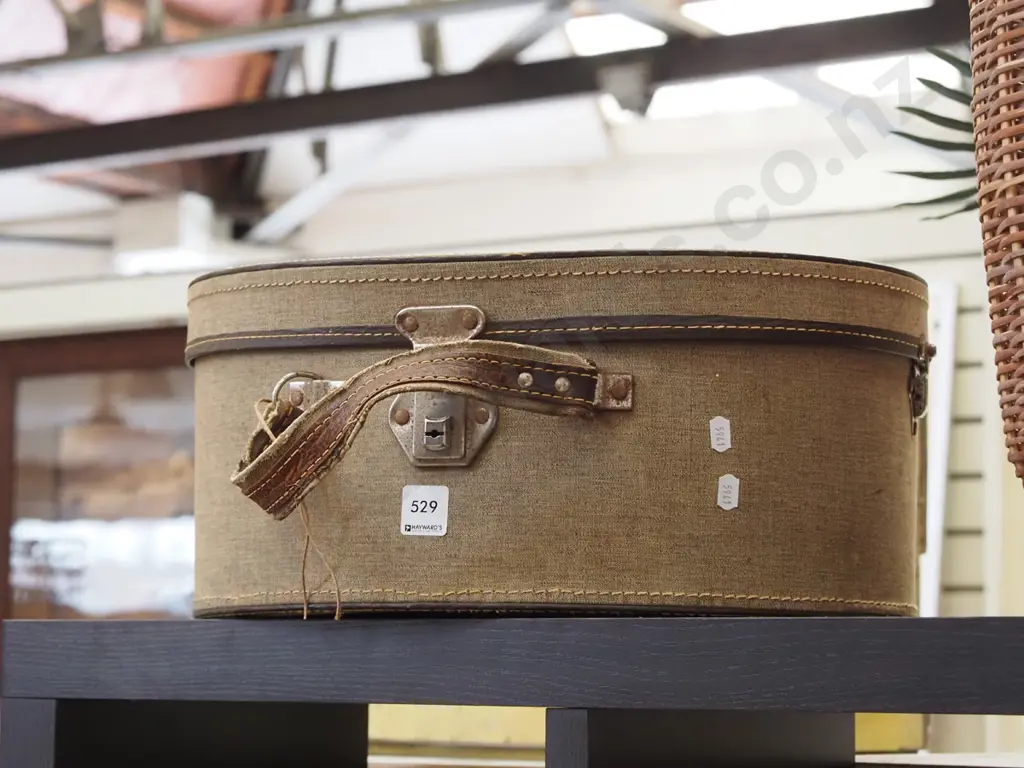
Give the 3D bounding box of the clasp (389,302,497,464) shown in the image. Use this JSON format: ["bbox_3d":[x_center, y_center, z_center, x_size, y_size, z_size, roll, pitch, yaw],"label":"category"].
[{"bbox_3d":[-0.037,0.001,1.444,0.058,0.086,0.016,-1,-7,16],"label":"clasp"}]

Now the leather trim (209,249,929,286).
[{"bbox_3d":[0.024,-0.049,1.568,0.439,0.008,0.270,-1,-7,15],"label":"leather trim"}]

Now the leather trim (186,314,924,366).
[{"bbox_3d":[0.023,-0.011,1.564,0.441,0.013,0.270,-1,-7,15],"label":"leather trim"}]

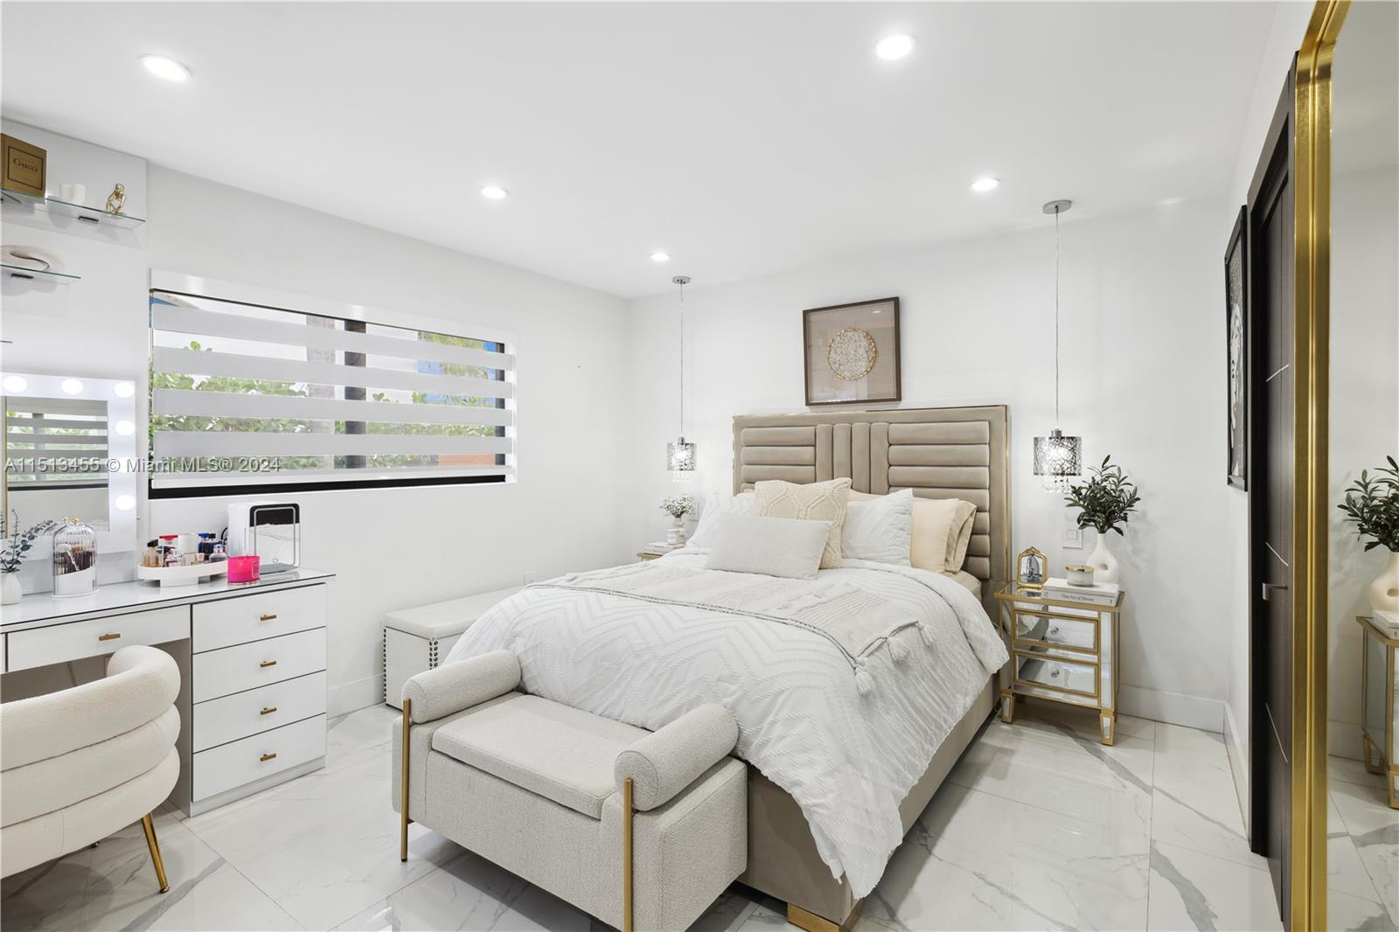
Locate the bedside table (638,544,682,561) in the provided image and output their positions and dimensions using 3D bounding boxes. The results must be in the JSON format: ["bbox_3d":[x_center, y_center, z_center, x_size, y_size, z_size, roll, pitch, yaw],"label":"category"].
[{"bbox_3d":[-0.098,0.907,4.320,0.500,0.590,0.410,0,1,37],"label":"bedside table"}]

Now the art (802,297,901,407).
[{"bbox_3d":[0.925,-0.682,3.797,0.610,0.610,0.040,0,1,37],"label":"art"}]

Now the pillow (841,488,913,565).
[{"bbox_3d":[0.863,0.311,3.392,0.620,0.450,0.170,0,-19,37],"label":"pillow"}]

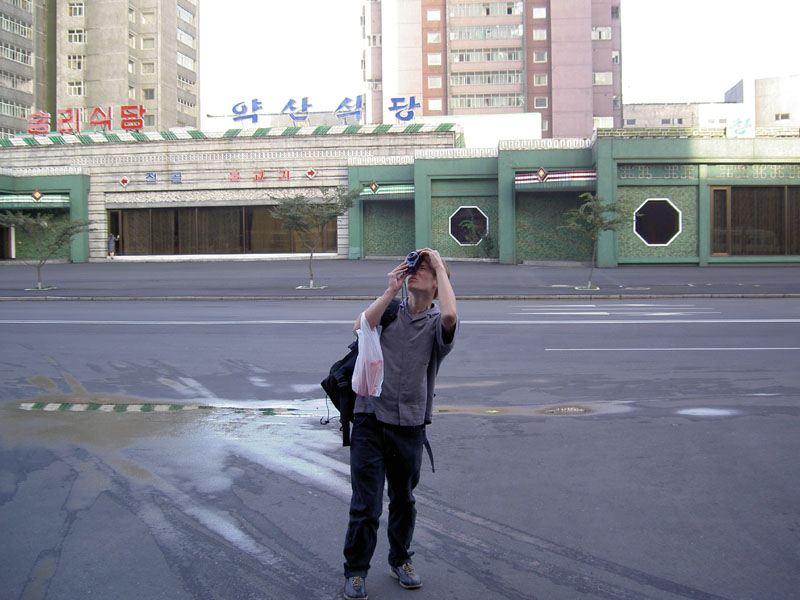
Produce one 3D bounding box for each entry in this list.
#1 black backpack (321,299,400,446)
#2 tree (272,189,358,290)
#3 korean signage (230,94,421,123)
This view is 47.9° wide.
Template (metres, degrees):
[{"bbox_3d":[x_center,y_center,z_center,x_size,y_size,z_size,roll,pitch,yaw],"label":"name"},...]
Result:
[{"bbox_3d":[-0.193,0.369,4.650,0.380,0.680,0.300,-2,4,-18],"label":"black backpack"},{"bbox_3d":[-2.906,-2.157,31.000,2.800,3.450,2.700,0,4,6],"label":"tree"},{"bbox_3d":[-4.588,-11.774,55.500,11.800,1.580,0.300,0,4,5],"label":"korean signage"}]

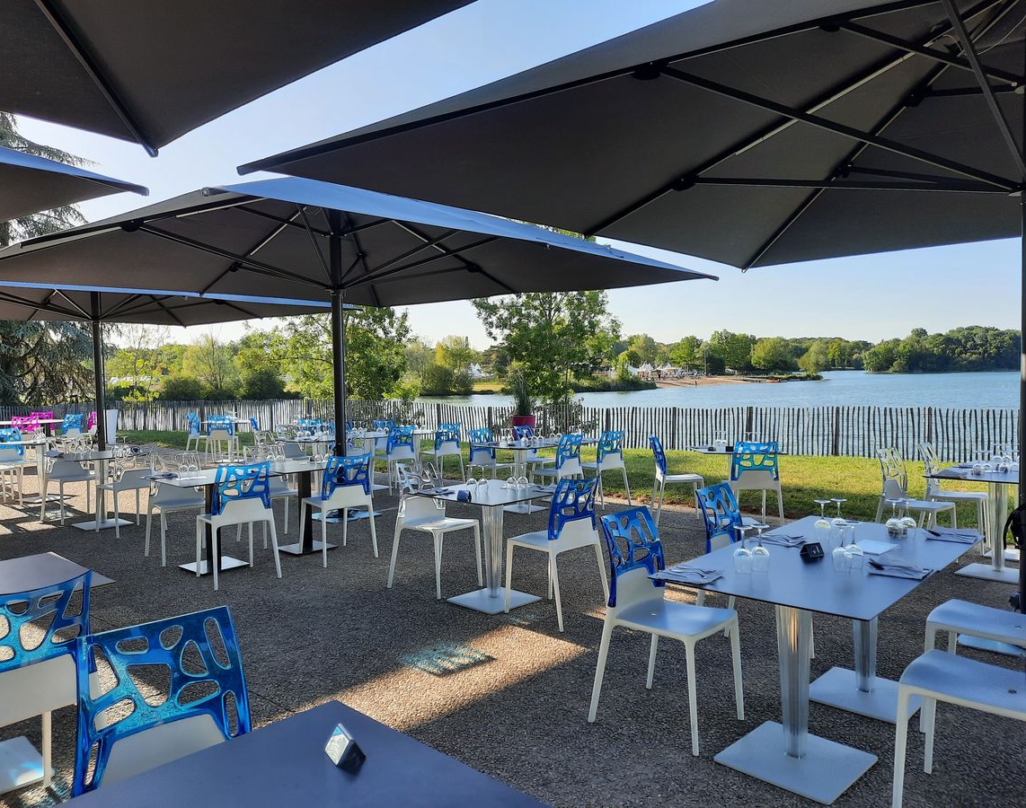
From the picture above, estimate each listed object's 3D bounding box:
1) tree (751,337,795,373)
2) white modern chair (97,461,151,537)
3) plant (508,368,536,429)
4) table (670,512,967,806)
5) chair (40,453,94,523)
[{"bbox_3d":[80.166,-15.092,240.000,13.500,11.500,13.000,-1,2,0],"label":"tree"},{"bbox_3d":[-3.801,0.829,7.715,0.523,0.879,0.498,1,2,37],"label":"white modern chair"},{"bbox_3d":[0.212,0.100,15.938,0.600,1.650,0.600,-1,2,0],"label":"plant"},{"bbox_3d":[1.329,0.990,3.234,0.790,0.731,1.575,1,3,42],"label":"table"},{"bbox_3d":[-4.766,0.824,8.431,0.505,0.868,0.480,1,3,42],"label":"chair"}]

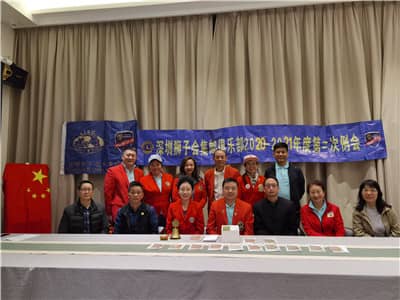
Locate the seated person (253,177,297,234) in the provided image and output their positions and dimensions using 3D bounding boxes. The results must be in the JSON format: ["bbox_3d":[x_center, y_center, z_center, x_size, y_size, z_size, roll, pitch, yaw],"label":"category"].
[{"bbox_3d":[0.807,0.958,3.183,0.510,1.320,0.750,0,-2,7],"label":"seated person"}]

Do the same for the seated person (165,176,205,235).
[{"bbox_3d":[-0.146,0.923,3.057,0.450,1.327,0.740,-1,-6,2],"label":"seated person"}]

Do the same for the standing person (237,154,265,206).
[{"bbox_3d":[0.638,0.854,3.741,0.440,1.593,0.290,-1,-6,6],"label":"standing person"}]

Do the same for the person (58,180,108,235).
[{"bbox_3d":[-1.342,0.988,3.402,0.540,1.280,0.750,0,-2,-7],"label":"person"}]

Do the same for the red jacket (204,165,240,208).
[{"bbox_3d":[0.269,0.549,3.814,0.480,0.720,0.270,-1,-6,8],"label":"red jacket"}]

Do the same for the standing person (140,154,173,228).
[{"bbox_3d":[-0.551,0.847,3.967,0.460,1.610,0.300,1,-3,-14],"label":"standing person"}]

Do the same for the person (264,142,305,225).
[{"bbox_3d":[1.036,0.776,3.706,0.500,1.732,0.320,-2,-6,13],"label":"person"}]

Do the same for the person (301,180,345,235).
[{"bbox_3d":[1.180,0.925,2.909,0.460,1.267,0.740,-2,-6,15],"label":"person"}]

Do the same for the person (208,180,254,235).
[{"bbox_3d":[0.325,0.970,3.211,0.520,1.300,0.750,0,-2,3],"label":"person"}]

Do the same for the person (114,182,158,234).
[{"bbox_3d":[-0.664,0.957,3.112,0.500,1.280,0.750,-1,-6,0],"label":"person"}]

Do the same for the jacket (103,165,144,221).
[{"bbox_3d":[-0.985,0.551,4.050,0.550,0.750,0.320,1,-3,-27],"label":"jacket"}]

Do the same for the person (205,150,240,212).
[{"bbox_3d":[0.288,0.821,4.048,0.480,1.670,0.300,0,-3,10],"label":"person"}]

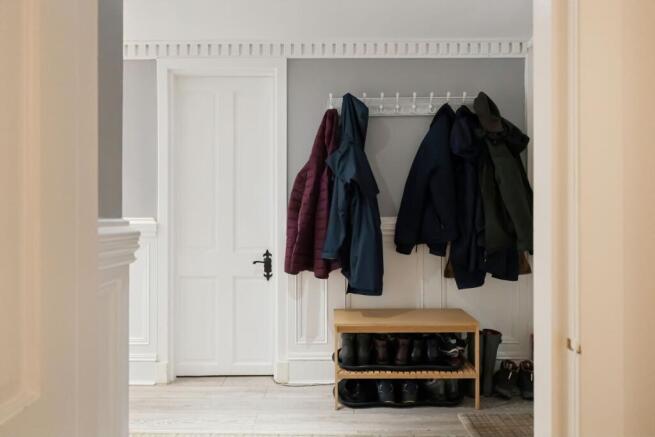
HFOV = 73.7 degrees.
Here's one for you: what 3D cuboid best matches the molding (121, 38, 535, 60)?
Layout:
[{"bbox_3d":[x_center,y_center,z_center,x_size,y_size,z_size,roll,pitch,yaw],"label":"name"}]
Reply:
[{"bbox_3d":[-0.006,-1.091,2.830,2.620,0.129,0.086,0,0,0],"label":"molding"}]

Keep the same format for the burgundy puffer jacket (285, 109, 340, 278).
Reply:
[{"bbox_3d":[-0.086,-0.153,2.727,0.359,1.062,0.263,0,0,0],"label":"burgundy puffer jacket"}]

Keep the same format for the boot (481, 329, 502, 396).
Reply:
[{"bbox_3d":[1.010,0.883,2.752,0.126,0.389,0.263,0,0,0],"label":"boot"}]

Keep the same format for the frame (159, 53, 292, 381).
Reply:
[{"bbox_3d":[-0.681,0.019,2.894,0.853,2.118,0.131,0,0,0],"label":"frame"}]

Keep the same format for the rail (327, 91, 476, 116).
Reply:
[{"bbox_3d":[0.492,-0.739,2.823,0.991,0.161,0.091,0,0,0],"label":"rail"}]

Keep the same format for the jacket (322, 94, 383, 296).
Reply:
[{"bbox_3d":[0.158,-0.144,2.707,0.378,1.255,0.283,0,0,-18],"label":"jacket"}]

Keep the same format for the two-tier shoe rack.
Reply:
[{"bbox_3d":[0.451,0.834,2.639,0.817,0.488,0.348,0,0,0],"label":"two-tier shoe rack"}]

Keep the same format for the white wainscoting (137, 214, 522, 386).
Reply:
[{"bbox_3d":[0.013,0.534,2.846,2.626,1.087,0.066,0,0,0],"label":"white wainscoting"}]

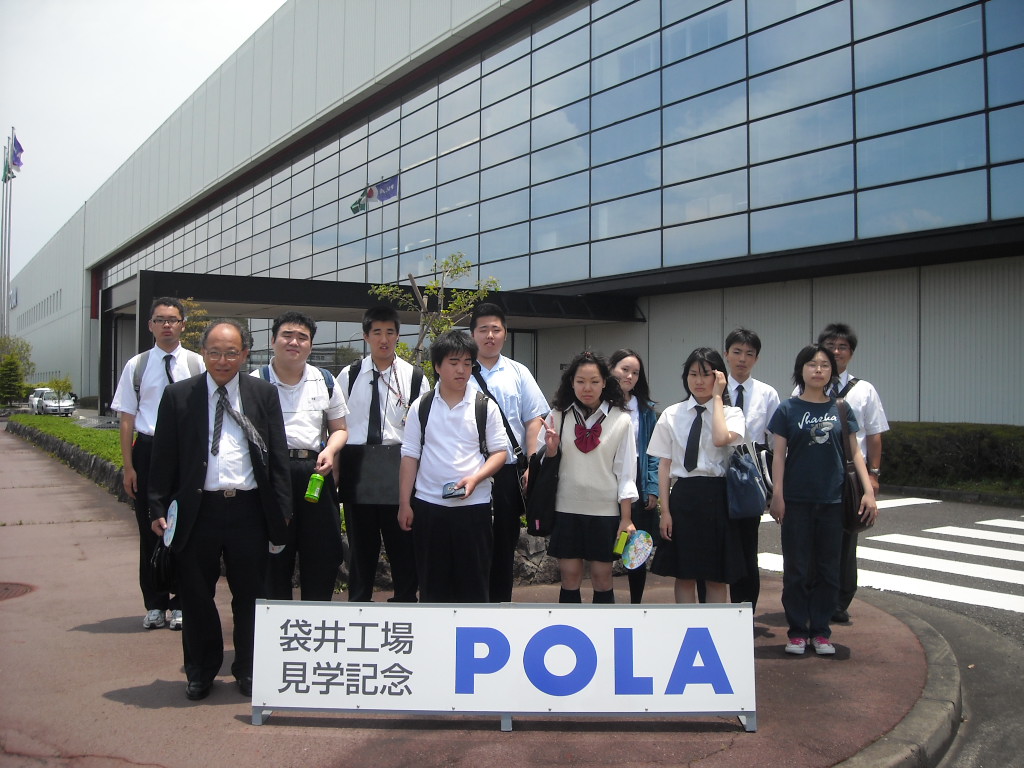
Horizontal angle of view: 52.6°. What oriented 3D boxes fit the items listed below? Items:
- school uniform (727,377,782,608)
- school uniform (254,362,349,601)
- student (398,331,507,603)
[{"bbox_3d":[1.225,0.619,5.600,0.460,1.370,0.290,0,0,6],"label":"school uniform"},{"bbox_3d":[-1.077,0.570,5.200,0.530,1.400,0.330,0,0,-7],"label":"school uniform"},{"bbox_3d":[-0.271,0.549,4.824,0.500,1.590,0.400,0,0,-2],"label":"student"}]

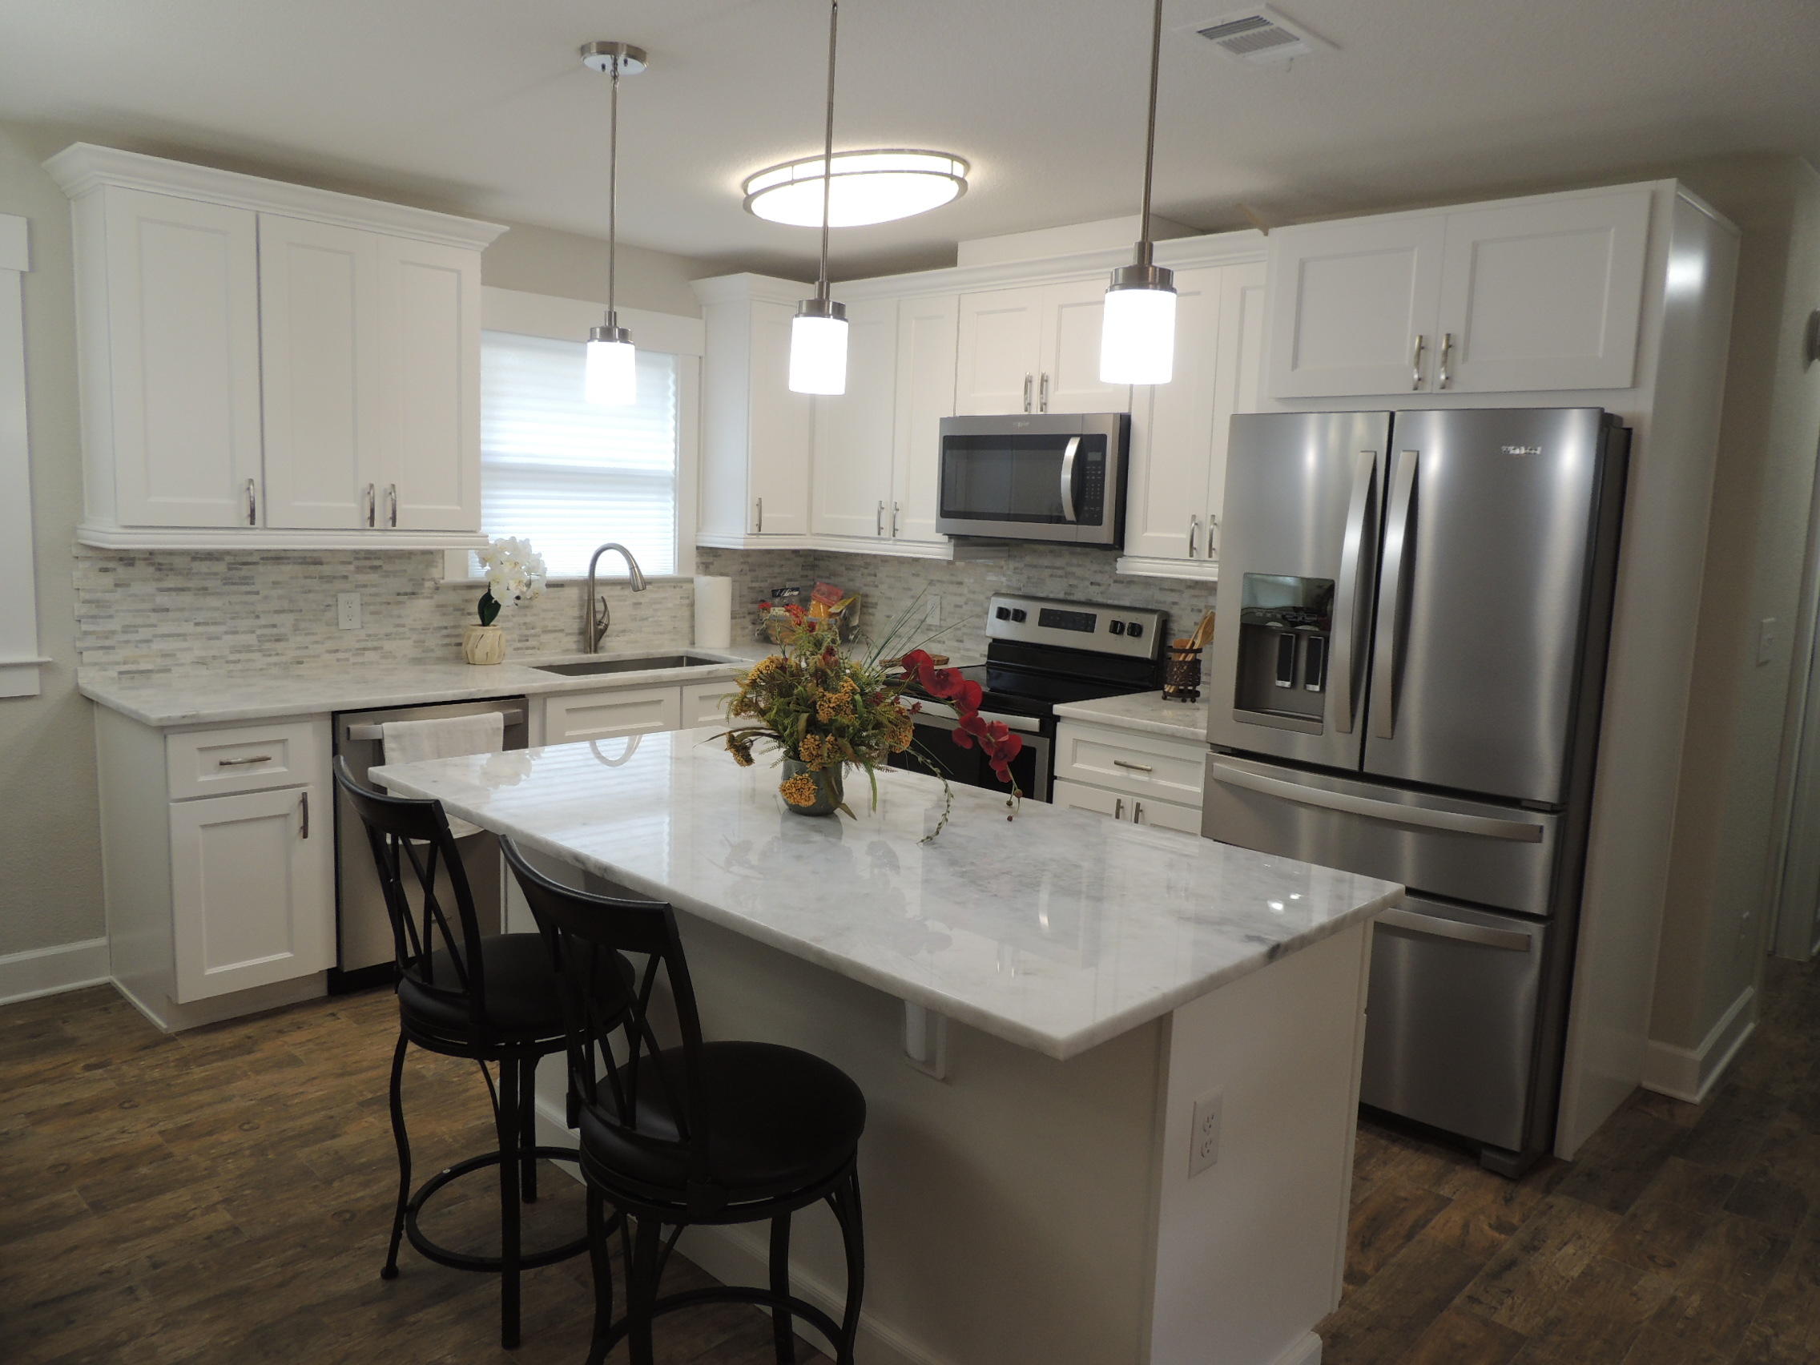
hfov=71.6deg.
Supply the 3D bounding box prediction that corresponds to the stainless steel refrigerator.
[{"bbox_3d":[1.380,0.204,3.395,0.905,1.780,0.800,10,11,43],"label":"stainless steel refrigerator"}]

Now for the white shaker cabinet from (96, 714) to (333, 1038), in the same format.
[{"bbox_3d":[-2.021,0.486,3.689,0.627,0.872,0.419,10,11,43],"label":"white shaker cabinet"}]

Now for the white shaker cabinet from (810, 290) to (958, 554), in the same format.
[{"bbox_3d":[0.001,-0.992,4.964,0.770,0.927,0.330,10,11,43],"label":"white shaker cabinet"}]

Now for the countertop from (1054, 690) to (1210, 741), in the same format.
[{"bbox_3d":[0.896,0.100,3.976,0.600,0.030,0.655,10,11,43],"label":"countertop"}]

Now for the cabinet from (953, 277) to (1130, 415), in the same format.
[{"bbox_3d":[0.558,-1.143,4.407,0.762,0.445,0.330,10,11,43],"label":"cabinet"}]

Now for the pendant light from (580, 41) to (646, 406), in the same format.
[{"bbox_3d":[-0.647,-0.985,2.754,0.134,0.740,0.134,2,8,0],"label":"pendant light"}]

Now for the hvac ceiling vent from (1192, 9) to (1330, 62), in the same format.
[{"bbox_3d":[0.698,-1.269,2.497,0.190,0.020,0.265,10,11,43],"label":"hvac ceiling vent"}]

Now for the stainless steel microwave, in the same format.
[{"bbox_3d":[0.507,-0.708,4.423,0.761,0.420,0.420,10,11,43],"label":"stainless steel microwave"}]

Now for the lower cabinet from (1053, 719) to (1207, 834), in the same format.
[{"bbox_3d":[0.884,0.551,4.047,0.615,0.876,0.640,10,11,43],"label":"lower cabinet"}]

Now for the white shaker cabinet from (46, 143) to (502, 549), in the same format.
[{"bbox_3d":[-1.868,-0.935,3.856,0.380,1.039,1.185,10,11,43],"label":"white shaker cabinet"}]

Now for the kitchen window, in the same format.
[{"bbox_3d":[-1.263,-0.916,4.791,0.100,1.035,1.090,10,11,43],"label":"kitchen window"}]

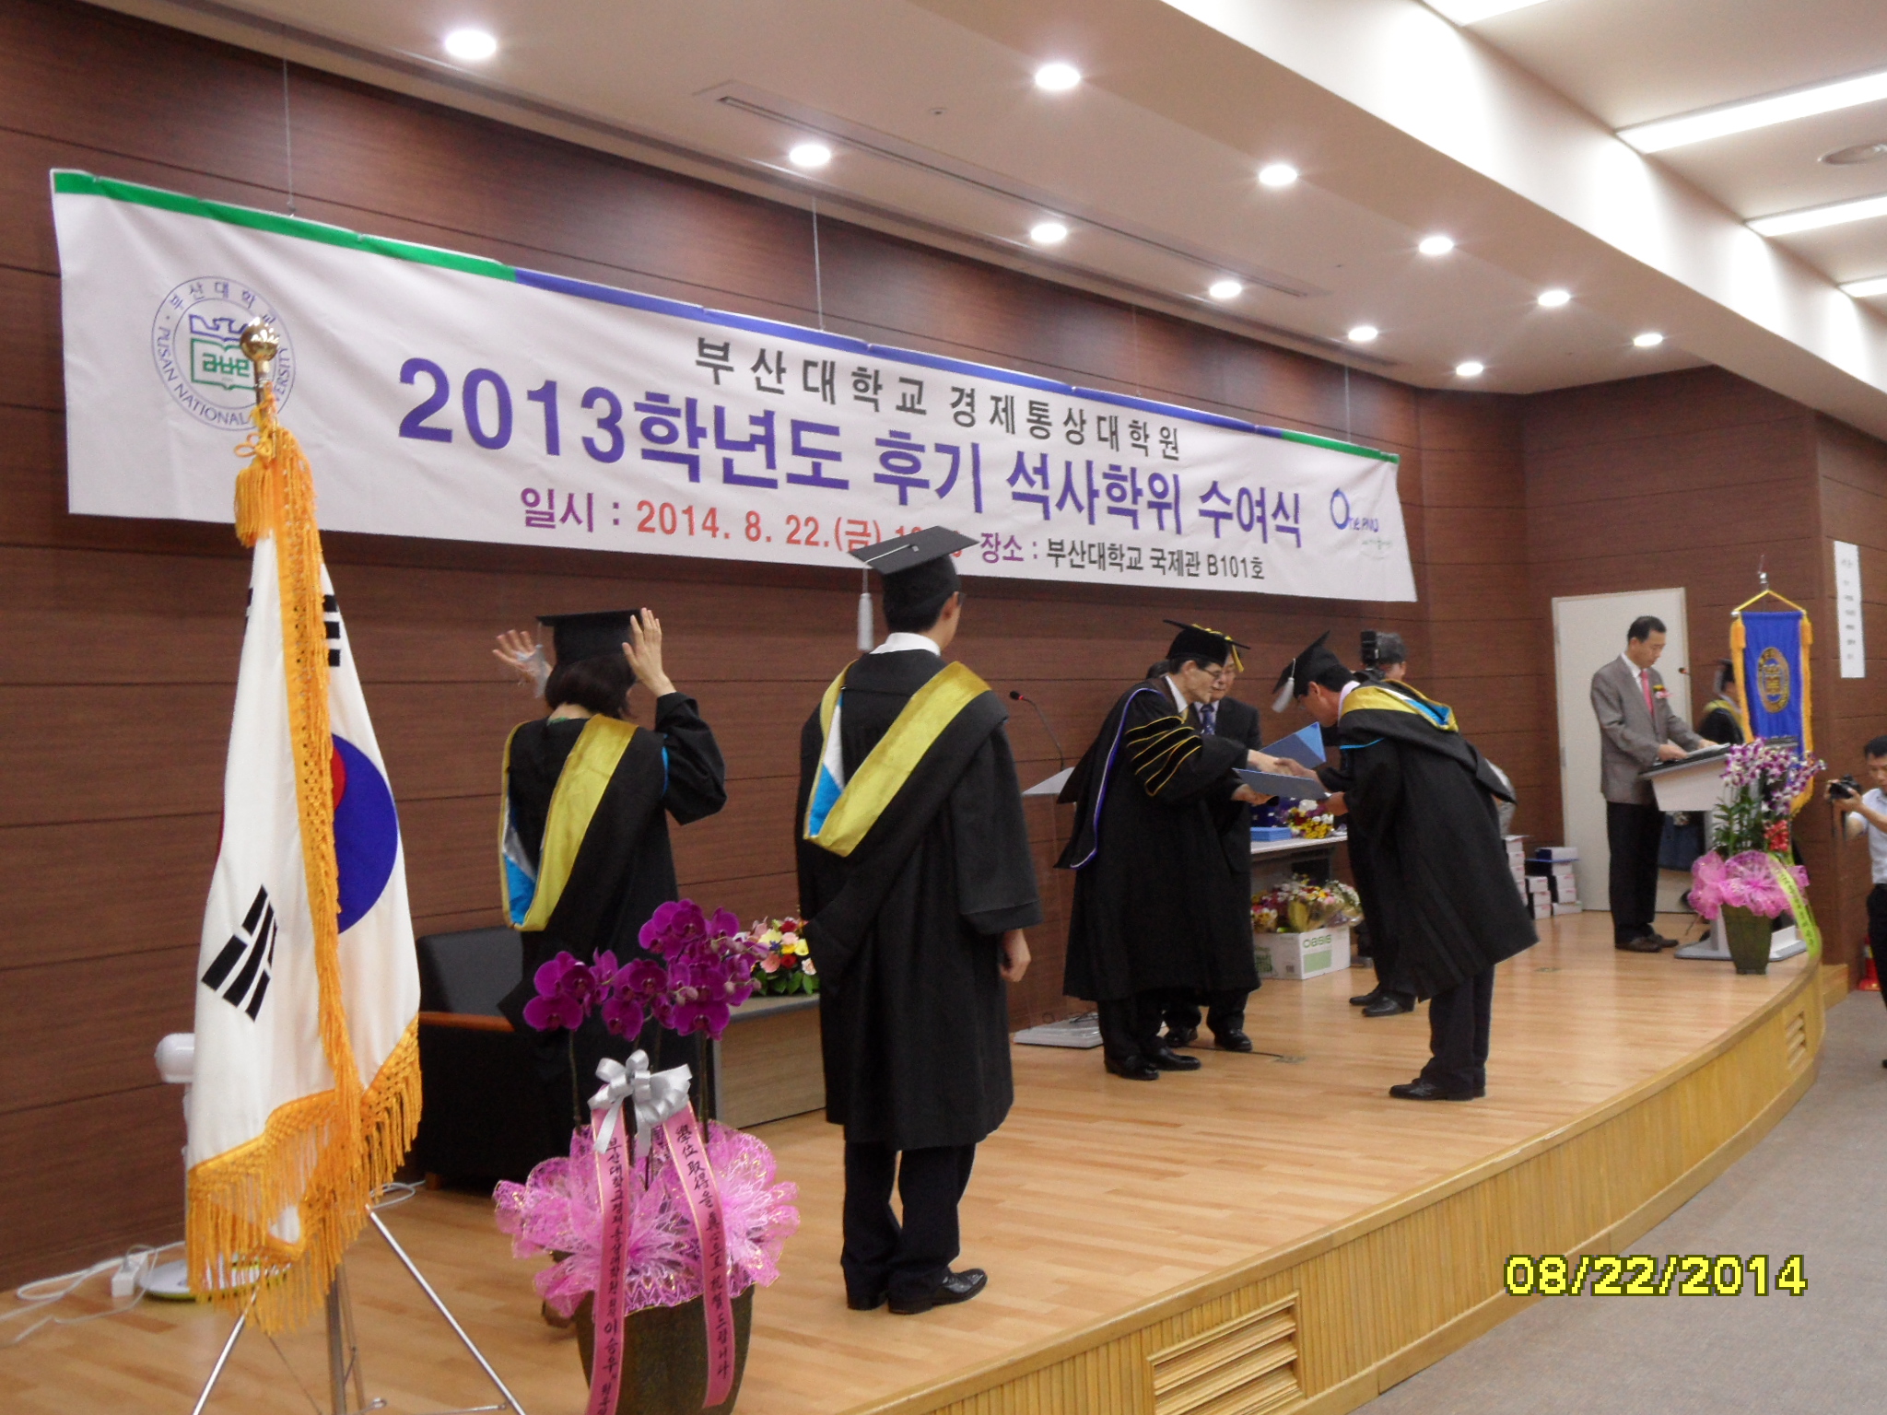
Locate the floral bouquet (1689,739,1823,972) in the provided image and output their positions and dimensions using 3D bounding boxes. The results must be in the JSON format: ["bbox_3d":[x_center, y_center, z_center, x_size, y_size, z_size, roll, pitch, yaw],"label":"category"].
[{"bbox_3d":[3.968,0.724,8.530,0.520,1.110,0.580,-4,-1,37],"label":"floral bouquet"}]

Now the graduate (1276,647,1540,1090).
[{"bbox_3d":[1.625,0.541,6.141,0.909,1.616,0.606,-3,-1,29],"label":"graduate"}]

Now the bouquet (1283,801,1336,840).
[{"bbox_3d":[1.830,0.566,8.750,0.280,0.220,0.330,-4,-1,37],"label":"bouquet"}]

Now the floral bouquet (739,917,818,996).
[{"bbox_3d":[-0.595,0.929,6.484,0.333,0.306,0.384,-3,-1,40],"label":"floral bouquet"}]

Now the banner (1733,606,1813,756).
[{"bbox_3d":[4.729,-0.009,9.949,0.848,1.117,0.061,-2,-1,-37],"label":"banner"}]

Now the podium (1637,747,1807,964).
[{"bbox_3d":[4.134,0.732,9.267,0.620,1.110,0.800,-4,-1,37],"label":"podium"}]

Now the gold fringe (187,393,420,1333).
[{"bbox_3d":[-1.248,0.300,3.400,0.440,1.790,0.360,-2,-1,-20],"label":"gold fringe"}]

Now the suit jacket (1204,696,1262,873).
[{"bbox_3d":[1.104,0.320,7.280,0.520,0.740,0.340,-3,-1,-3],"label":"suit jacket"}]

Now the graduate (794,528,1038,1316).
[{"bbox_3d":[-0.065,0.496,4.121,0.586,1.798,0.434,-3,-1,35],"label":"graduate"}]

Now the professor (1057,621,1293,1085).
[{"bbox_3d":[0.880,0.533,6.616,0.929,1.717,0.626,-3,-1,33],"label":"professor"}]

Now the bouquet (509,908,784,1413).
[{"bbox_3d":[-0.574,0.895,3.413,0.576,1.024,0.525,-3,-1,-3],"label":"bouquet"}]

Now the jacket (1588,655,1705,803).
[{"bbox_3d":[3.858,0.134,9.580,0.500,0.780,0.560,-4,-1,37],"label":"jacket"}]

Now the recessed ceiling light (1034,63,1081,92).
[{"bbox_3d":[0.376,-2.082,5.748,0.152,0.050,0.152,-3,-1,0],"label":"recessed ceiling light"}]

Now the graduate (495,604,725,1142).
[{"bbox_3d":[-0.771,0.581,4.030,0.600,1.640,0.470,-3,-1,33],"label":"graduate"}]

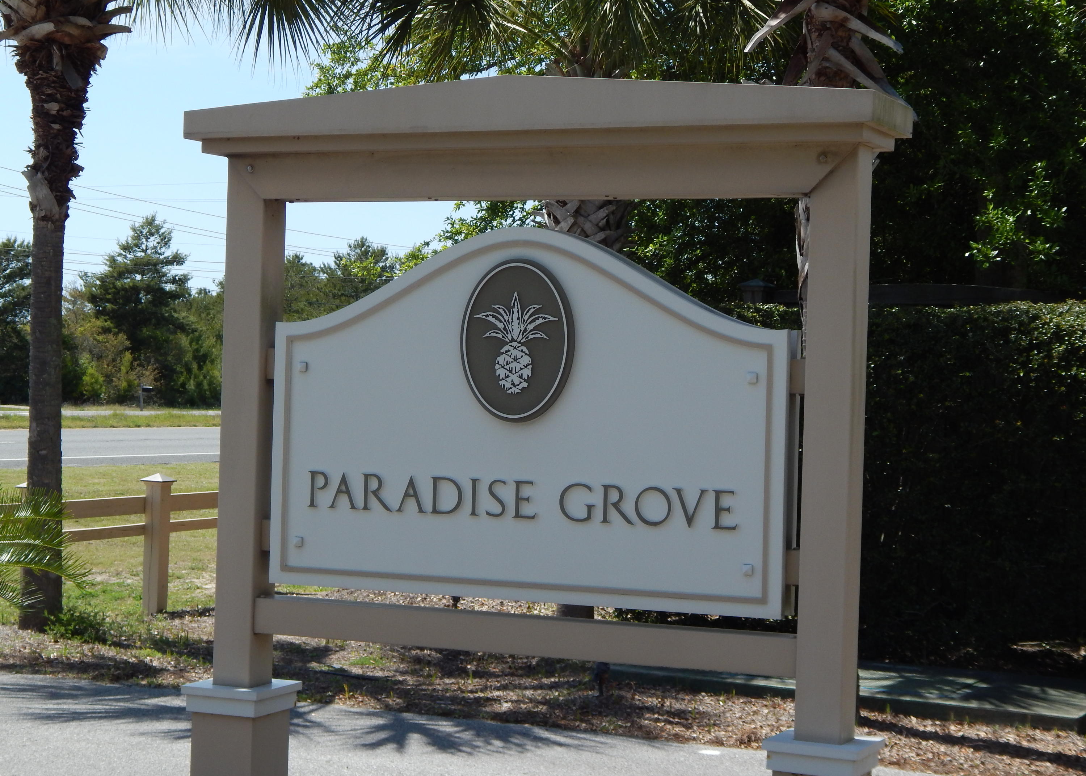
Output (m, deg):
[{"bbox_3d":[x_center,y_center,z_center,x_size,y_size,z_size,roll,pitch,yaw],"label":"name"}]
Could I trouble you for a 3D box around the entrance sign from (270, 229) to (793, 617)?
[{"bbox_3d":[-0.093,0.105,8.475,2.190,1.452,0.070,2,0,23],"label":"entrance sign"}]

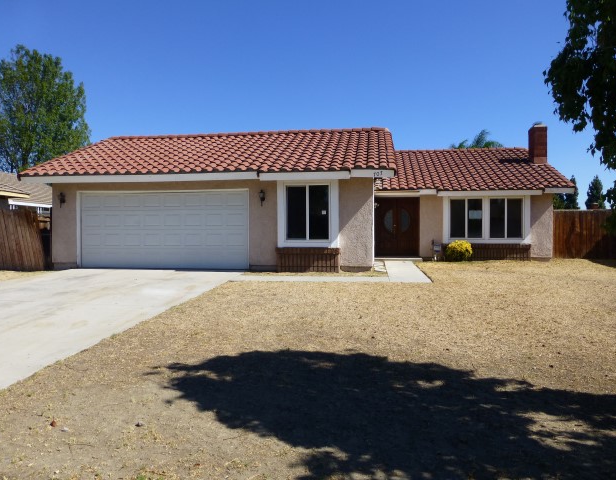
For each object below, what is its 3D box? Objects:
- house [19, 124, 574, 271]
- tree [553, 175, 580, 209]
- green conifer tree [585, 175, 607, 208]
[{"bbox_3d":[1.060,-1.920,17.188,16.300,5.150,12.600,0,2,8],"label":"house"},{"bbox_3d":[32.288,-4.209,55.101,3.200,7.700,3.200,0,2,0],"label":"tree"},{"bbox_3d":[35.697,-4.209,55.101,2.900,7.700,2.900,0,2,0],"label":"green conifer tree"}]

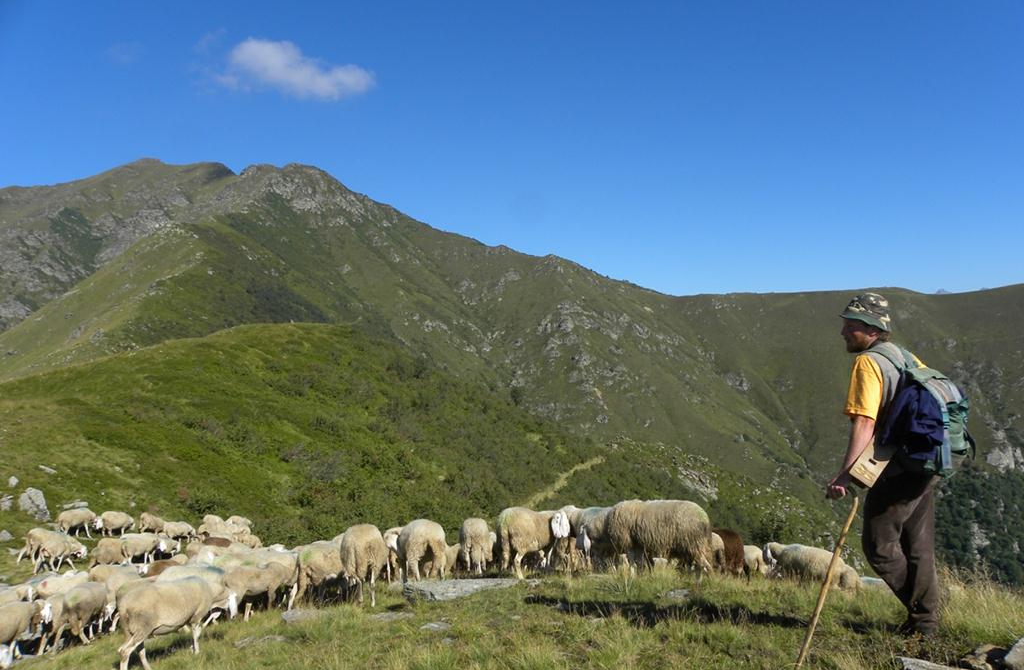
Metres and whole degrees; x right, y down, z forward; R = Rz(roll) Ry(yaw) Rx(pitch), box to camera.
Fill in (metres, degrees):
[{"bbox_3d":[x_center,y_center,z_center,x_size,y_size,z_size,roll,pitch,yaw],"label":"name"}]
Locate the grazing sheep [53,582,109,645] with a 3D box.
[{"bbox_3d":[-5.293,3.428,9.500,0.420,0.780,1.100,0,-2,14],"label":"grazing sheep"}]

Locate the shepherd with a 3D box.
[{"bbox_3d":[1.918,0.665,3.950,0.520,1.770,0.550,2,-2,-45],"label":"shepherd"}]

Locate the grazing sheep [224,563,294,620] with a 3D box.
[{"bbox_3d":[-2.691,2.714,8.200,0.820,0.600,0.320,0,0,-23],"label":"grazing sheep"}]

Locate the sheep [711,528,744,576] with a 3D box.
[{"bbox_3d":[2.592,2.819,9.700,0.420,0.760,1.100,0,-2,-6],"label":"sheep"}]

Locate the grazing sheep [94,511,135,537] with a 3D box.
[{"bbox_3d":[-10.633,5.117,20.800,0.950,0.720,0.380,0,0,-26],"label":"grazing sheep"}]

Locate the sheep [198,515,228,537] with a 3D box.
[{"bbox_3d":[-7.938,5.160,20.500,0.950,0.720,0.380,0,0,-41],"label":"sheep"}]

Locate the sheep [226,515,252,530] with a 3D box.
[{"bbox_3d":[-7.589,5.401,21.500,0.950,0.720,0.370,0,0,-26],"label":"sheep"}]

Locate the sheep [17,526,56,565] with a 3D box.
[{"bbox_3d":[-9.944,4.580,16.500,1.280,0.820,0.440,2,-2,-44],"label":"sheep"}]

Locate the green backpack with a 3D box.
[{"bbox_3d":[2.037,0.382,3.800,0.350,0.570,0.330,0,-14,-38],"label":"green backpack"}]

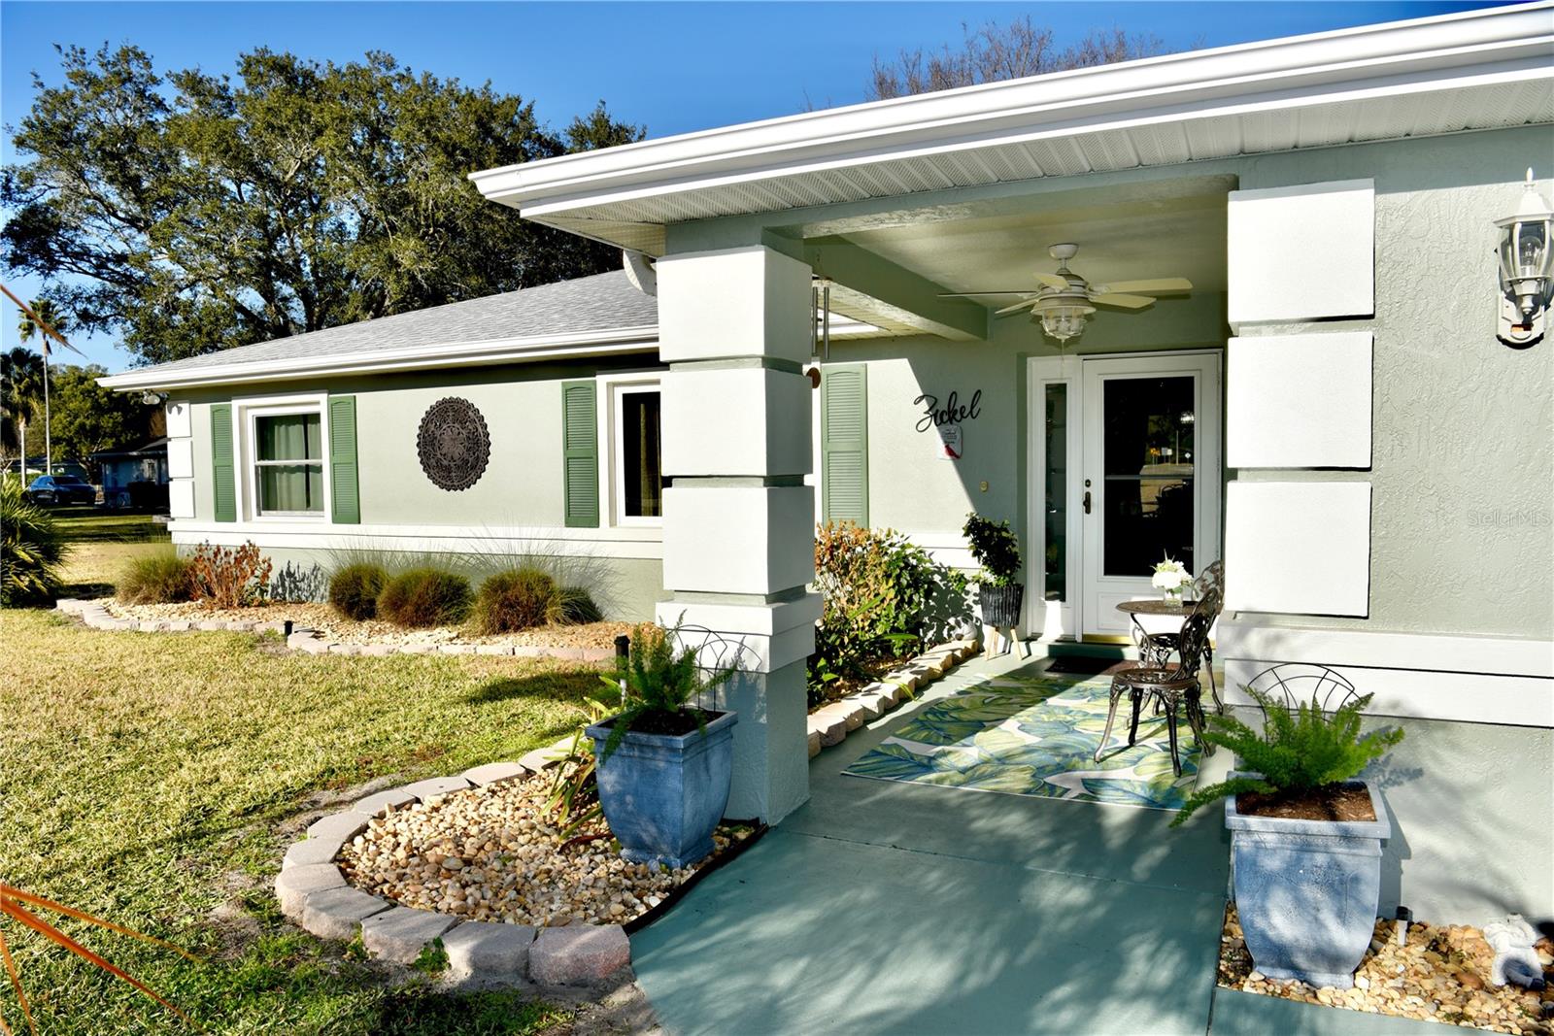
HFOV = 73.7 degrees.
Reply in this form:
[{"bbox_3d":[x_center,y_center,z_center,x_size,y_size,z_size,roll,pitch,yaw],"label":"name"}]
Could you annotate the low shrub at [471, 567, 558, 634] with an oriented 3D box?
[{"bbox_3d":[-2.246,0.674,8.931,0.750,0.541,0.750,-1,3,0],"label":"low shrub"}]

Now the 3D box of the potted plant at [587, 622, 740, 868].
[{"bbox_3d":[-0.422,0.815,3.865,0.420,0.870,0.430,1,3,24],"label":"potted plant"}]

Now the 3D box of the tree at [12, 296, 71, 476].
[{"bbox_3d":[-44.557,-7.194,63.000,3.000,12.400,3.000,-2,3,-35],"label":"tree"}]

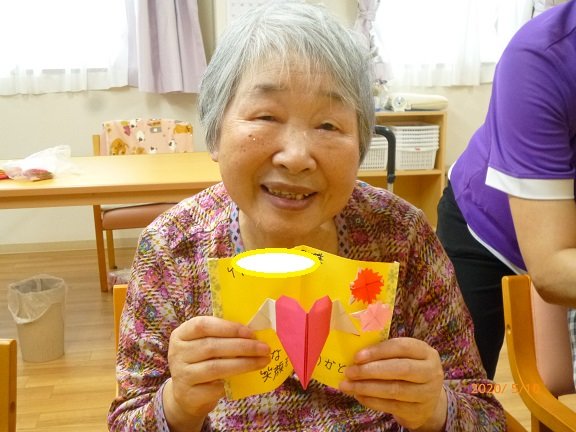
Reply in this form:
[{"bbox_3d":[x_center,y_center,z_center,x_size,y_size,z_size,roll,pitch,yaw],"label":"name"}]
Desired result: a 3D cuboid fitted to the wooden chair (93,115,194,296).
[{"bbox_3d":[-0.735,-0.081,3.597,0.540,0.800,0.530,-2,13,-7],"label":"wooden chair"}]

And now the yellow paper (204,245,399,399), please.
[{"bbox_3d":[0.014,0.095,0.620,0.160,0.130,0.050,1,12,0],"label":"yellow paper"}]

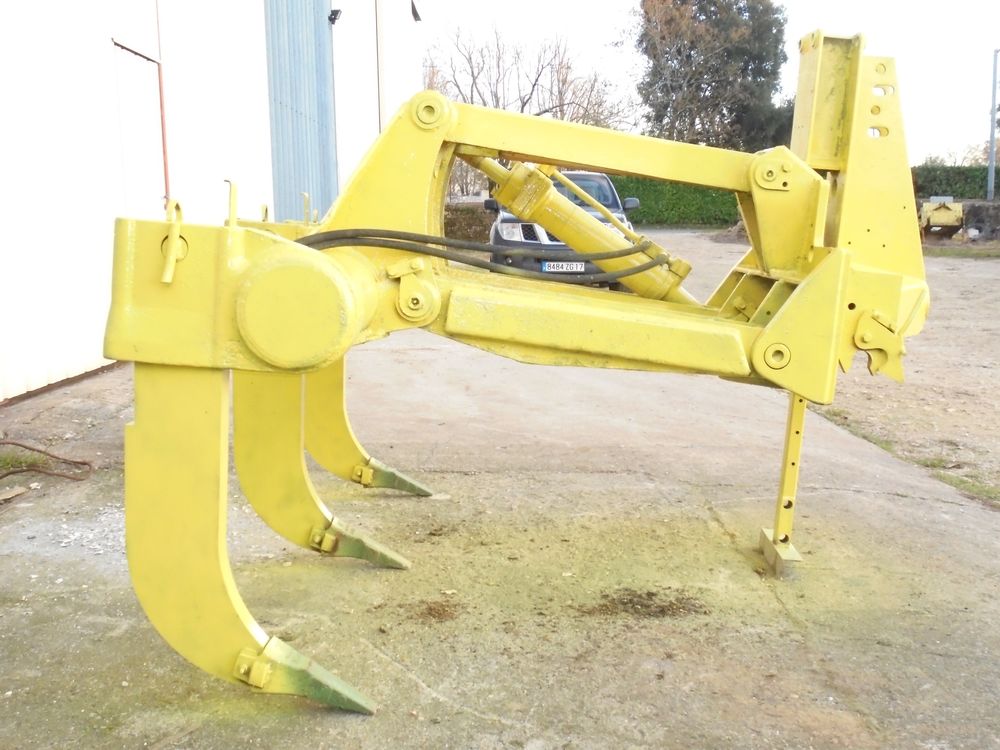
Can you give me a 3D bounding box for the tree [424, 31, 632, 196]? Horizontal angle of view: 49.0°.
[{"bbox_3d":[0.983,-8.486,39.186,7.500,7.840,7.000,-1,8,2],"label":"tree"}]

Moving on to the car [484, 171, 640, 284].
[{"bbox_3d":[0.882,-2.031,15.858,1.920,1.770,5.050,-1,8,3],"label":"car"}]

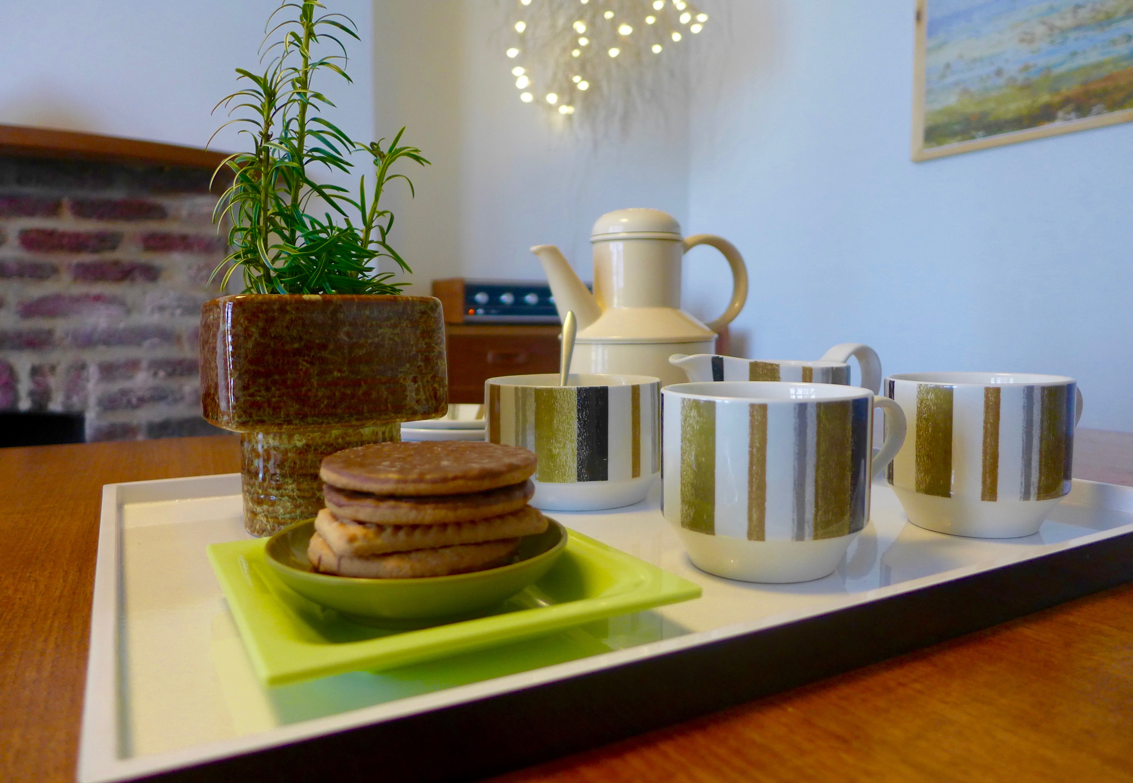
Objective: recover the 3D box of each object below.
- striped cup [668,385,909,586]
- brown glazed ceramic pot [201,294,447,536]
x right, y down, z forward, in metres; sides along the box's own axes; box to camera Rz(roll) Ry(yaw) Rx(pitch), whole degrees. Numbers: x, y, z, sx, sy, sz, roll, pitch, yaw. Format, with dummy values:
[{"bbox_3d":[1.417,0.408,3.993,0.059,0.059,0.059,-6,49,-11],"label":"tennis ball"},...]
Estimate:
[{"bbox_3d":[0.092,0.034,0.326,0.108,0.071,0.083,-1,5,-18],"label":"striped cup"},{"bbox_3d":[-0.118,0.009,0.381,0.100,0.108,0.077,-3,6,-33],"label":"brown glazed ceramic pot"}]

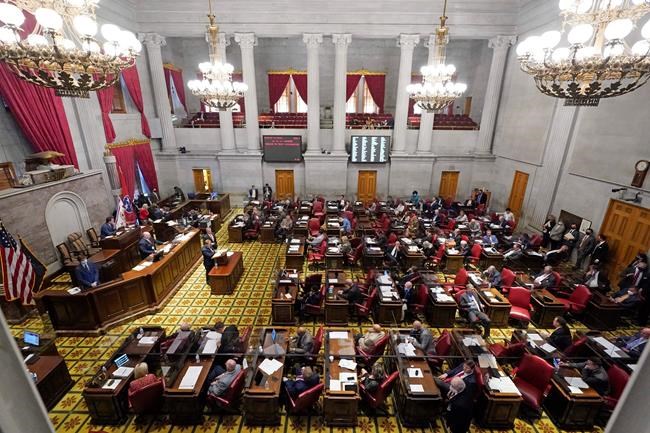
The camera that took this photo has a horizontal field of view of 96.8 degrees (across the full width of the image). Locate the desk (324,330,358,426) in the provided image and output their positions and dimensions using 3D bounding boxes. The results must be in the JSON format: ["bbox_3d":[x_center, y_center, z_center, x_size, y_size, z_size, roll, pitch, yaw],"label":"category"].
[{"bbox_3d":[0.337,3.494,6.502,0.690,0.735,1.920,1,19,0],"label":"desk"}]

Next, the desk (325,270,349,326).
[{"bbox_3d":[0.351,2.535,9.273,0.690,0.790,1.920,0,19,-1],"label":"desk"}]

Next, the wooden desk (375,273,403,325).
[{"bbox_3d":[1.921,2.539,9.284,0.680,0.790,1.900,0,19,-1],"label":"wooden desk"}]

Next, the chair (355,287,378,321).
[{"bbox_3d":[1.145,2.597,8.628,0.660,1.030,0.640,12,21,32],"label":"chair"}]

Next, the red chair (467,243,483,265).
[{"bbox_3d":[5.963,1.682,11.730,0.690,1.080,0.670,0,18,1],"label":"red chair"}]

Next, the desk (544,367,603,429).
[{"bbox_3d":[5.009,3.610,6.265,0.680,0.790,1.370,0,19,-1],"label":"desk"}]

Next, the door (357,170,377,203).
[{"bbox_3d":[2.884,-1.887,19.801,1.231,2.498,0.120,1,19,0],"label":"door"}]

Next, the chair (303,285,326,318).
[{"bbox_3d":[-0.292,2.612,8.577,0.660,1.030,0.640,5,19,15],"label":"chair"}]

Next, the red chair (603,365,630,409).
[{"bbox_3d":[5.605,3.584,5.800,0.670,1.060,0.630,1,19,3],"label":"red chair"}]

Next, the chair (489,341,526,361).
[{"bbox_3d":[4.240,3.263,7.003,0.630,0.950,0.680,-8,21,-22],"label":"chair"}]

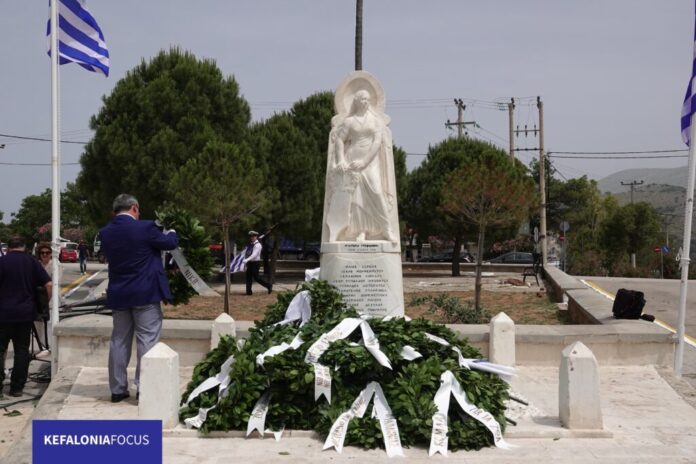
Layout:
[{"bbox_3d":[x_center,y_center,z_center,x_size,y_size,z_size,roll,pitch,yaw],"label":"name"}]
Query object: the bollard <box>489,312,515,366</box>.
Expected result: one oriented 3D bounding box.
[{"bbox_3d":[1.663,1.154,7.002,0.230,0.595,0.230,0,-2,0],"label":"bollard"}]

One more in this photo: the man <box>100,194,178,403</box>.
[{"bbox_3d":[-1.767,0.561,5.543,0.600,1.760,0.580,-1,-2,25],"label":"man"}]

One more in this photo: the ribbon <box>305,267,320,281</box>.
[{"bbox_3d":[-0.361,0.422,6.689,0.170,0.150,0.100,0,-2,0],"label":"ribbon"}]

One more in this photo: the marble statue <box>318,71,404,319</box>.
[{"bbox_3d":[0.142,-0.132,6.760,0.880,3.088,0.660,0,-2,0],"label":"marble statue"}]

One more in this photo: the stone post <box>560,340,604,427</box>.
[{"bbox_3d":[1.645,1.065,4.623,0.230,0.595,0.230,0,-2,0],"label":"stone post"}]

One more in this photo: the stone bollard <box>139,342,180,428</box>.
[{"bbox_3d":[-1.330,1.065,4.623,0.230,0.595,0.230,0,-2,0],"label":"stone bollard"}]

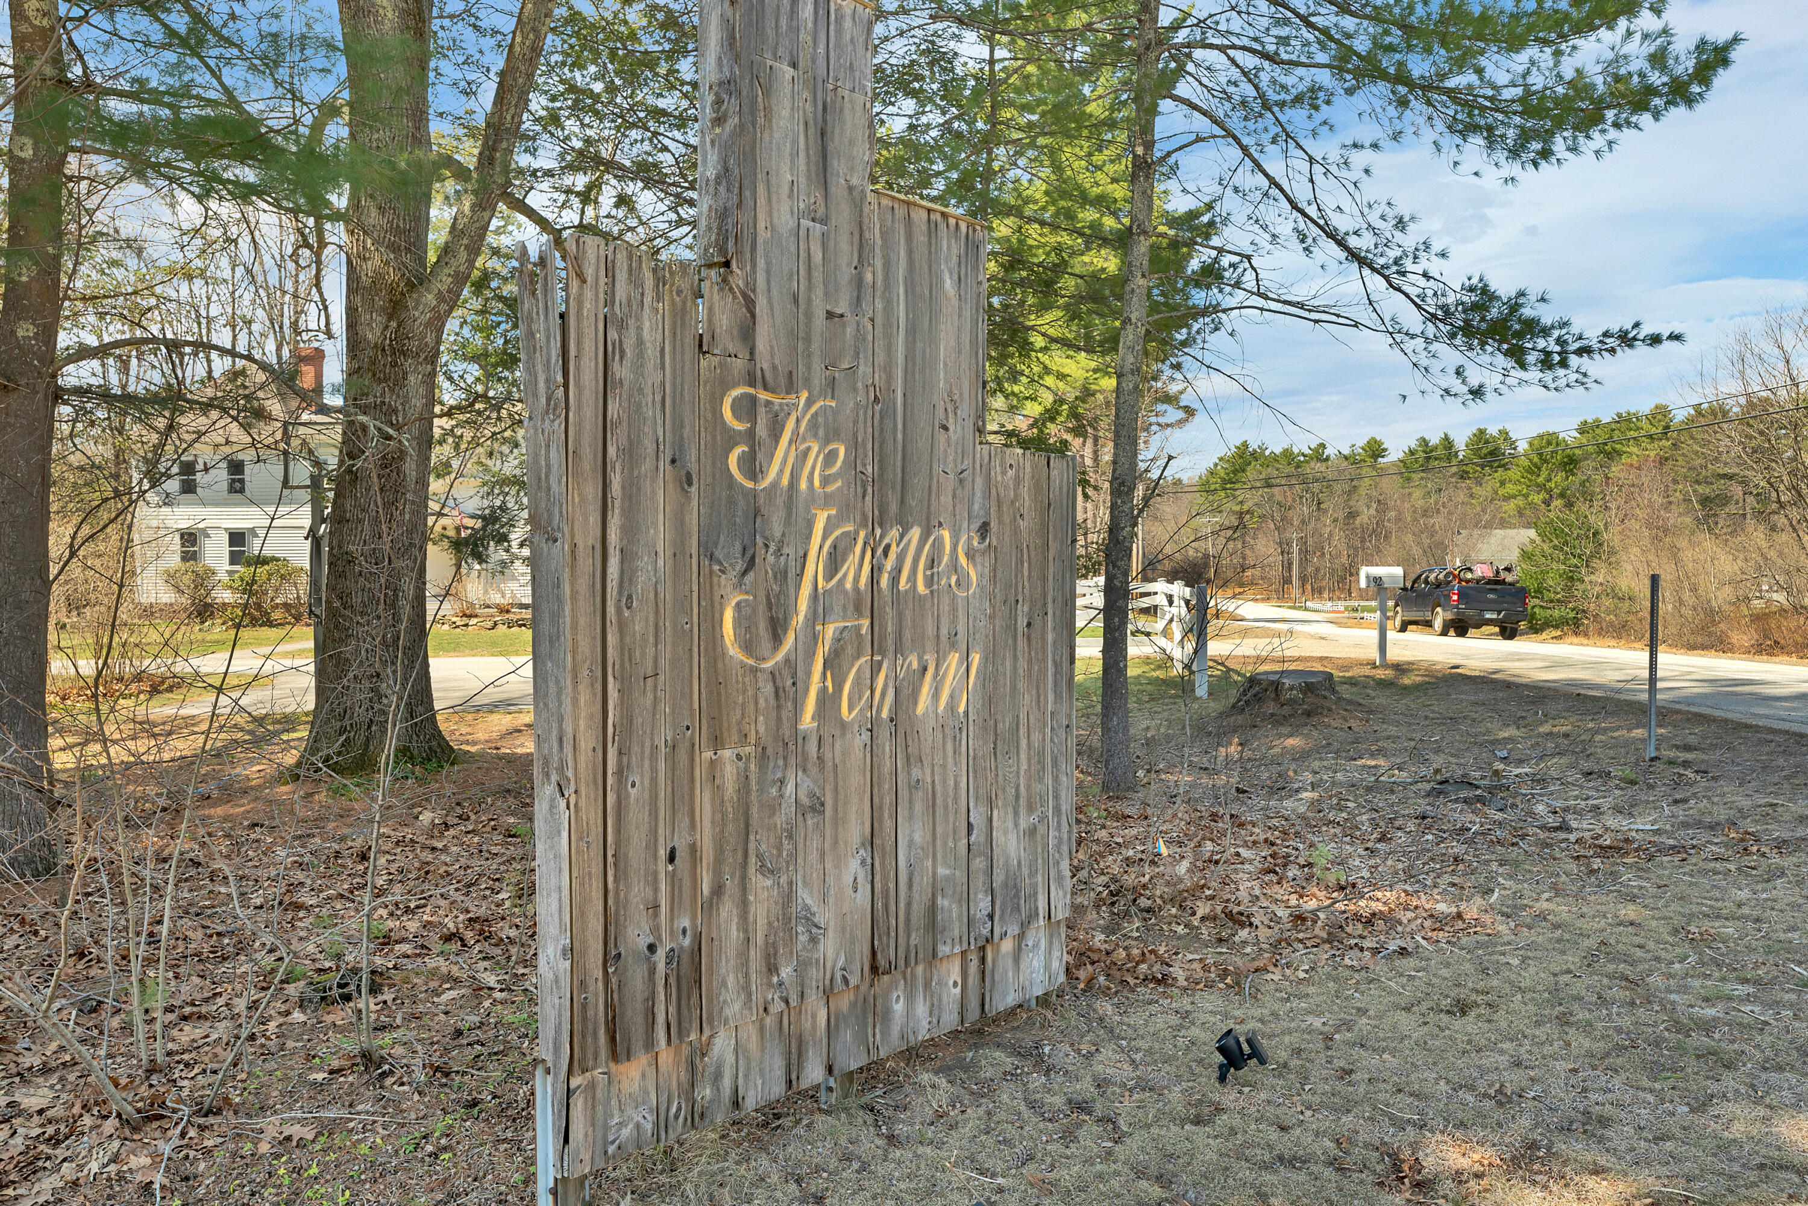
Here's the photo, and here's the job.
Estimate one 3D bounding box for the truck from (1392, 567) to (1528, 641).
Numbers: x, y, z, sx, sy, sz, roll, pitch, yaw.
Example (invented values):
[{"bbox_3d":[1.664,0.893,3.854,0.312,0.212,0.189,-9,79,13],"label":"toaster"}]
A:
[{"bbox_3d":[16.000,0.000,35.100,2.050,1.970,5.850,2,1,6],"label":"truck"}]

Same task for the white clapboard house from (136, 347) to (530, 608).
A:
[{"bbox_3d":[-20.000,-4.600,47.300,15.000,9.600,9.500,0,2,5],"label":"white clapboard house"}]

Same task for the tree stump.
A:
[{"bbox_3d":[3.780,0.870,12.000,1.050,0.370,1.000,0,2,0],"label":"tree stump"}]

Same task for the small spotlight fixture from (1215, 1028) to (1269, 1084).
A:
[{"bbox_3d":[0.940,1.260,3.350,0.130,0.145,0.095,1,2,30],"label":"small spotlight fixture"}]

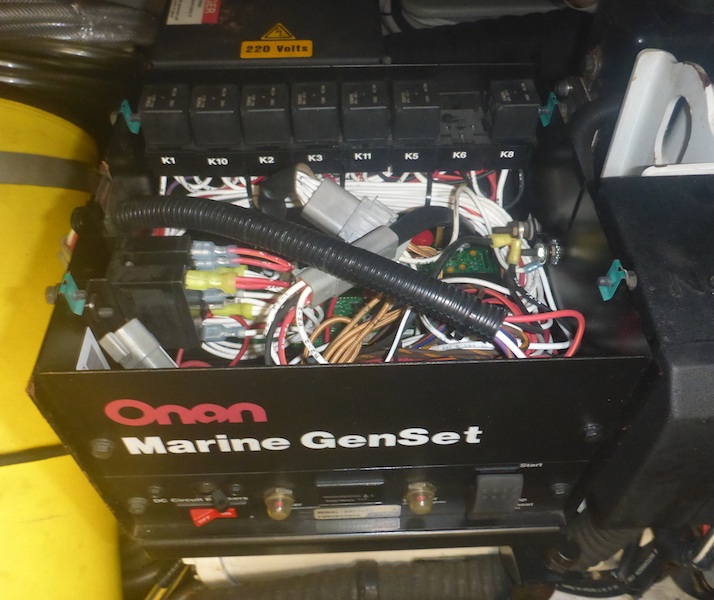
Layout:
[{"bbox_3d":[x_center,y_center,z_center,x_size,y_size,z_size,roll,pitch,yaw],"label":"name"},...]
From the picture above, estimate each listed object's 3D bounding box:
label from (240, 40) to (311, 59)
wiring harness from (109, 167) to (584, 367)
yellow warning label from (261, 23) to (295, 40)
[{"bbox_3d":[-0.057,-0.178,0.460,0.051,0.001,0.021,-1,54,-1],"label":"label"},{"bbox_3d":[-0.011,-0.023,0.391,0.250,0.090,0.185,-1,49,-1],"label":"wiring harness"},{"bbox_3d":[-0.057,-0.196,0.474,0.025,0.001,0.021,-1,54,-1],"label":"yellow warning label"}]

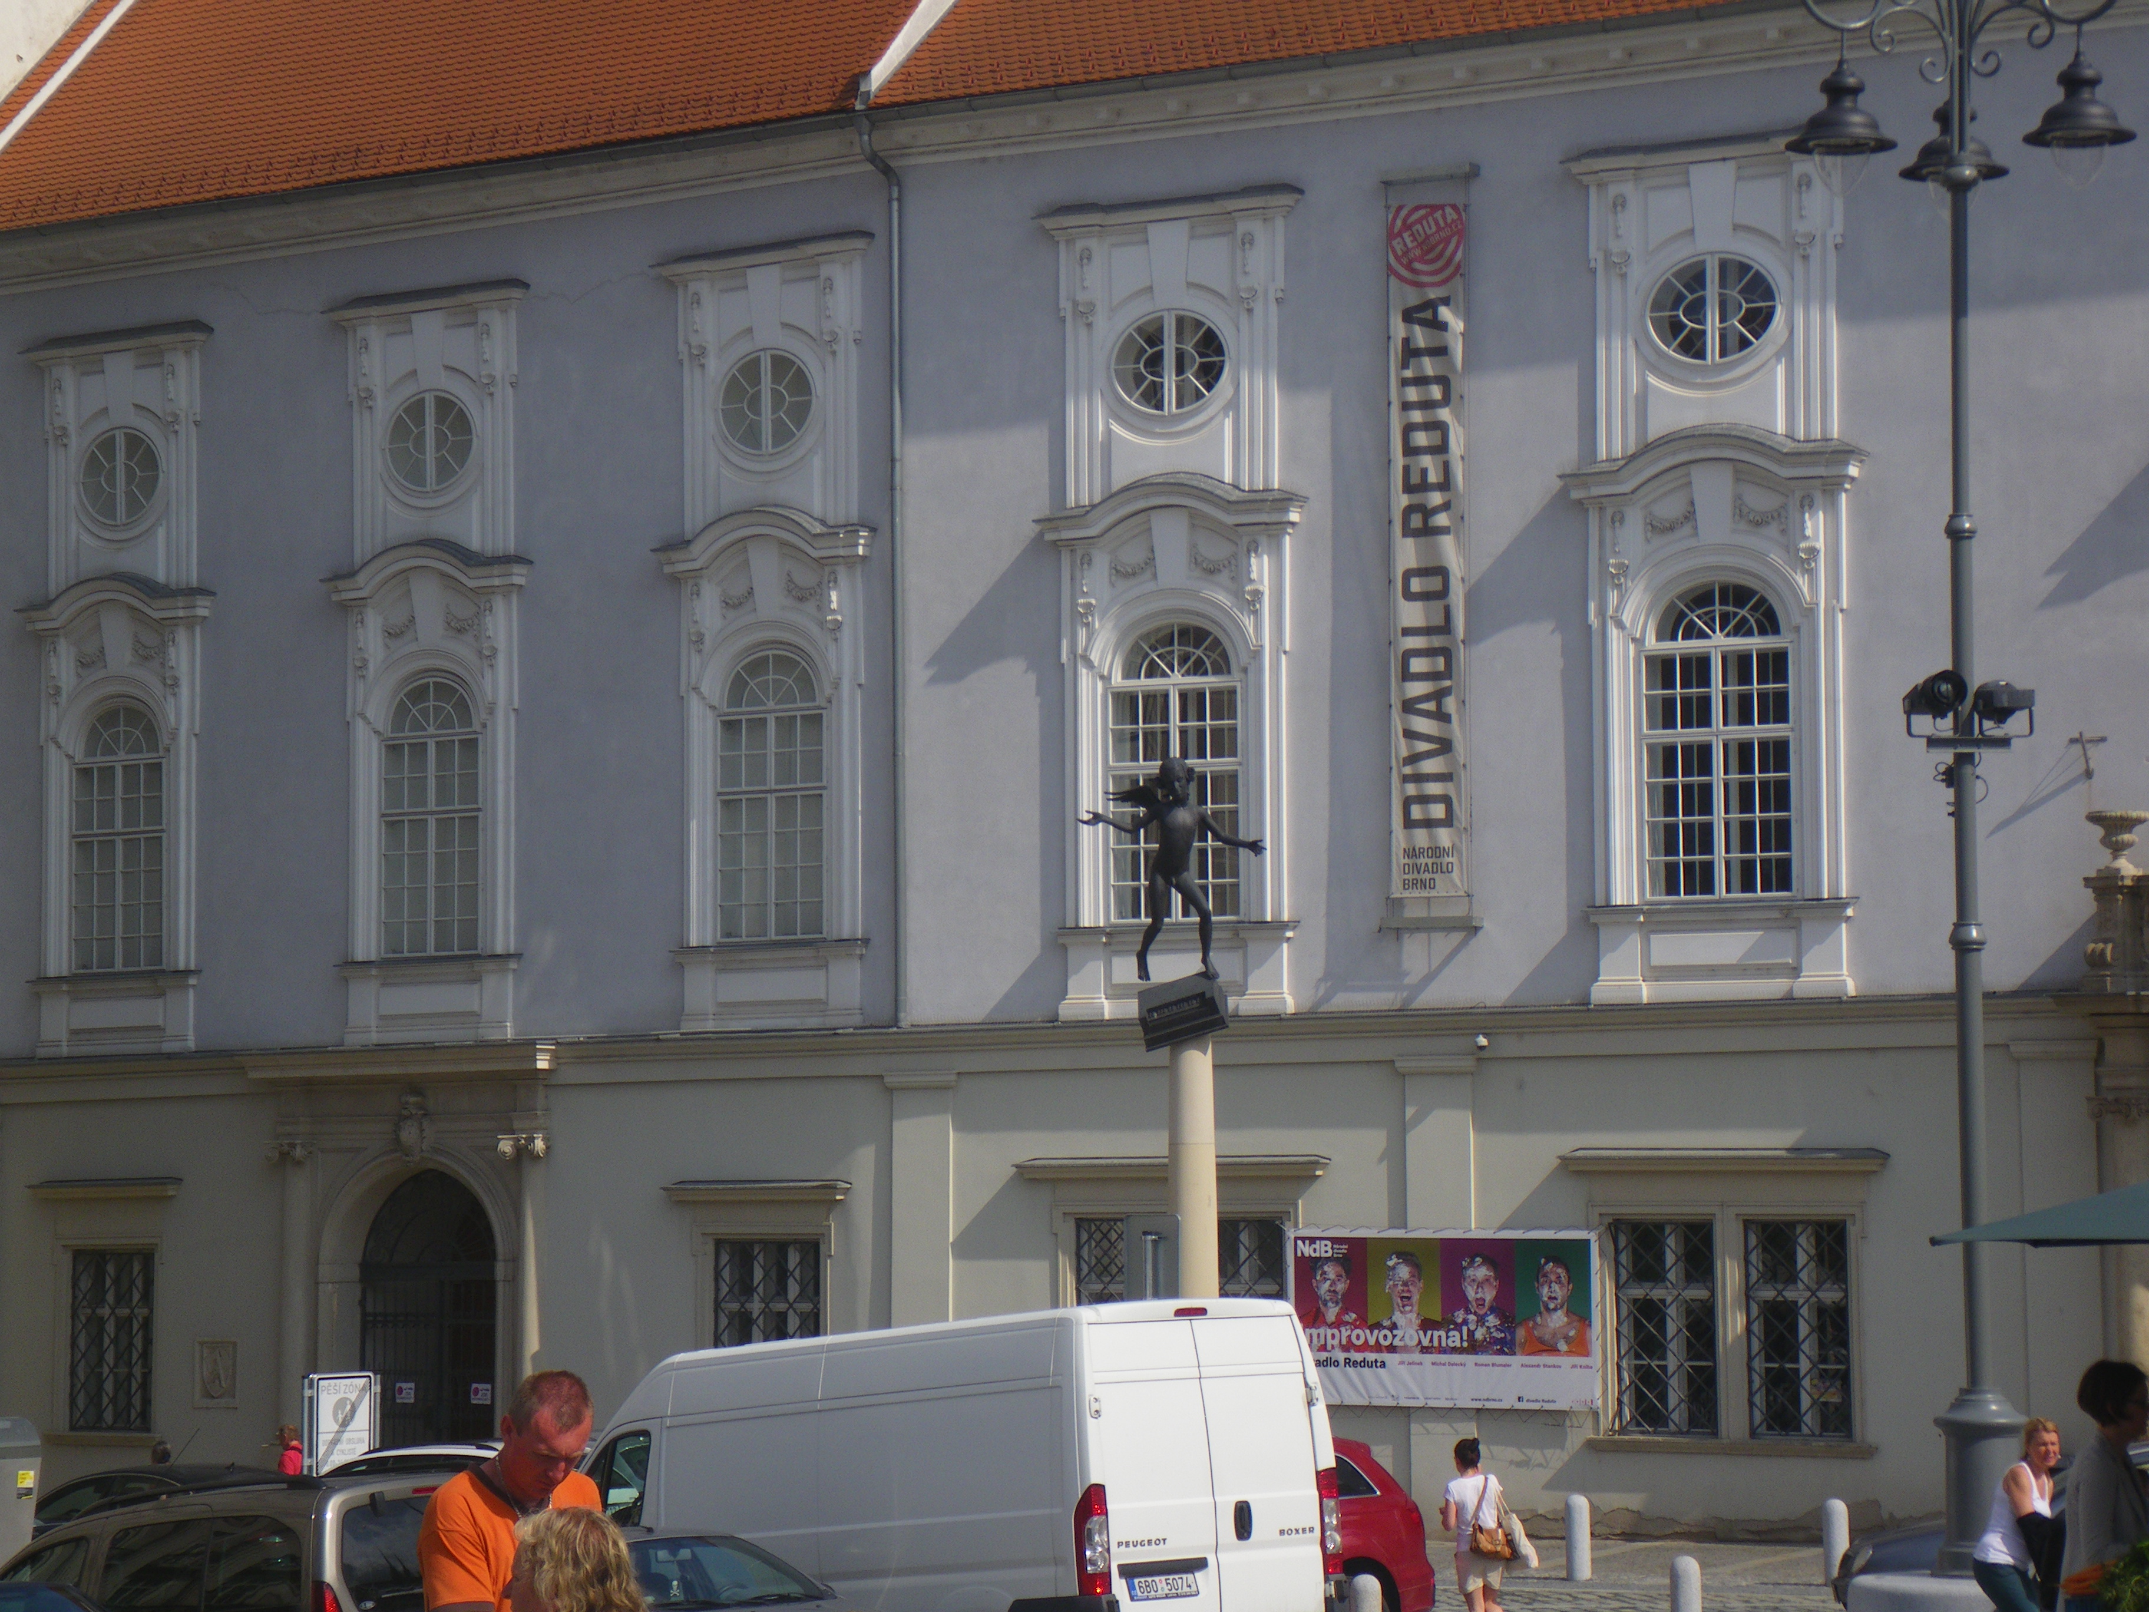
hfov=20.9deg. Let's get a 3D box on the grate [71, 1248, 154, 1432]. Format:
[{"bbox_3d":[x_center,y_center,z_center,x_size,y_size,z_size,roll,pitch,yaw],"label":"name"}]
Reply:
[{"bbox_3d":[-11.710,6.499,71.024,1.292,2.215,0.100,-4,-6,36],"label":"grate"}]

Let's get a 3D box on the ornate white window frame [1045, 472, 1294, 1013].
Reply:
[{"bbox_3d":[0.949,-0.574,59.369,2.793,5.416,0.450,-3,-5,30],"label":"ornate white window frame"}]

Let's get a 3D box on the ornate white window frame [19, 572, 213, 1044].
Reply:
[{"bbox_3d":[-11.705,0.136,71.270,2.845,5.774,0.450,-4,-6,36],"label":"ornate white window frame"}]

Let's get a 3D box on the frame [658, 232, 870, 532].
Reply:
[{"bbox_3d":[-3.506,-4.741,65.581,2.865,3.068,0.400,-4,-6,36],"label":"frame"}]

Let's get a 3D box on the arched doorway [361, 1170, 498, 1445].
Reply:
[{"bbox_3d":[-7.150,6.039,64.694,1.735,3.983,0.300,-4,-5,35],"label":"arched doorway"}]

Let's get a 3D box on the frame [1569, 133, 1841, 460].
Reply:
[{"bbox_3d":[6.107,-4.919,56.661,2.650,2.916,0.400,-3,-5,30],"label":"frame"}]

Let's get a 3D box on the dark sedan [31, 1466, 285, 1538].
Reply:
[{"bbox_3d":[-7.069,5.912,45.944,4.500,1.450,1.780,-4,-6,40],"label":"dark sedan"}]

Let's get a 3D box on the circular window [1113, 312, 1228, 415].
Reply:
[{"bbox_3d":[1.033,-4.769,62.887,1.327,1.012,0.150,-3,-5,30],"label":"circular window"}]

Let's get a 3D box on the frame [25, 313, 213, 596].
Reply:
[{"bbox_3d":[-11.136,-4.017,67.920,2.517,3.009,0.400,-4,-5,35],"label":"frame"}]

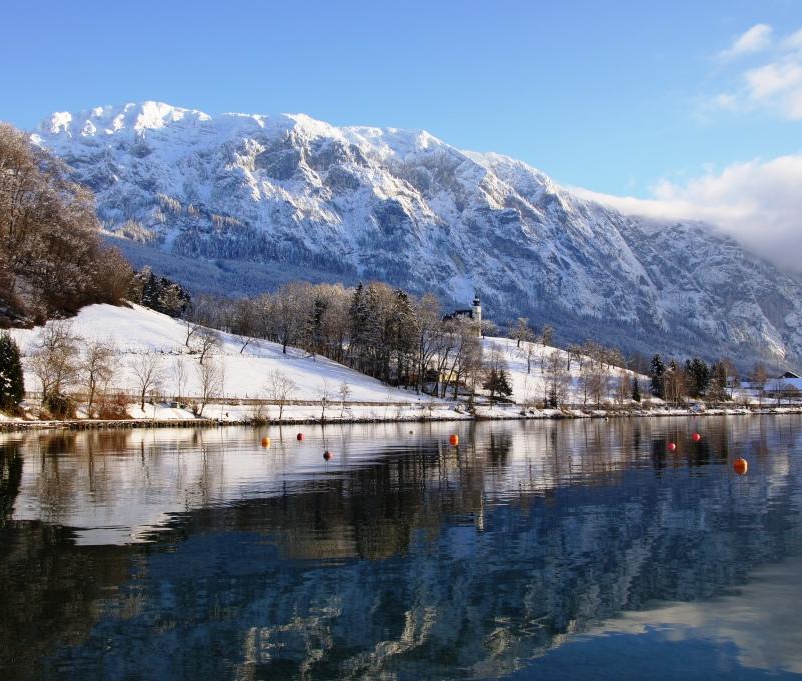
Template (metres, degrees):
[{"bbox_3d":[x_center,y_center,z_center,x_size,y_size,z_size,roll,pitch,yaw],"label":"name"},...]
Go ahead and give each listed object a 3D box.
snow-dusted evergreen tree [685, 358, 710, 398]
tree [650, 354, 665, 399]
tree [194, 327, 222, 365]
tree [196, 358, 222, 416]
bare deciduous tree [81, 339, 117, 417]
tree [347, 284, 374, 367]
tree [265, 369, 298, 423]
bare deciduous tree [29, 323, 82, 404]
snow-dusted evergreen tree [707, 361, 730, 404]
[{"bbox_3d":[116.500,14.930,335.000,9.430,15.720,9.430,-2,-5,19],"label":"snow-dusted evergreen tree"},{"bbox_3d":[111.312,15.840,370.000,6.940,19.530,6.940,-1,-5,17],"label":"tree"},{"bbox_3d":[-43.570,1.130,192.000,6.310,8.560,6.310,1,-5,-13],"label":"tree"},{"bbox_3d":[-32.964,8.091,146.000,4.450,10.020,4.450,1,-5,-13],"label":"tree"},{"bbox_3d":[-49.510,6.080,140.000,5.910,12.810,5.910,1,-5,-19],"label":"bare deciduous tree"},{"bbox_3d":[-12.255,-4.236,258.000,7.870,26.020,7.870,0,-5,-3],"label":"tree"},{"bbox_3d":[-23.037,10.324,163.000,6.500,9.940,6.500,1,-5,-8],"label":"tree"},{"bbox_3d":[-54.458,3.536,134.000,8.490,12.730,8.490,2,-5,-22],"label":"bare deciduous tree"},{"bbox_3d":[122.890,15.870,330.000,8.520,16.260,8.520,-2,-5,20],"label":"snow-dusted evergreen tree"}]

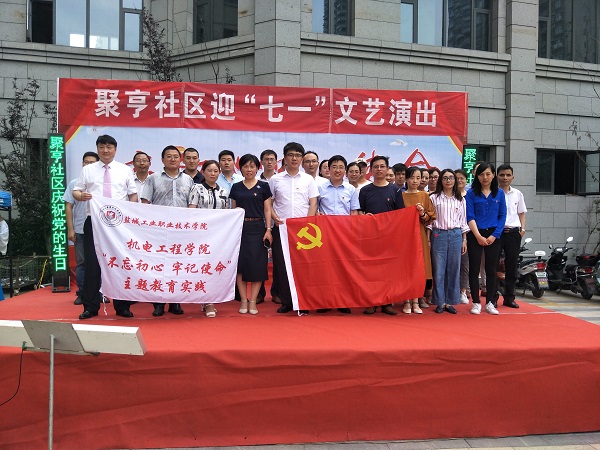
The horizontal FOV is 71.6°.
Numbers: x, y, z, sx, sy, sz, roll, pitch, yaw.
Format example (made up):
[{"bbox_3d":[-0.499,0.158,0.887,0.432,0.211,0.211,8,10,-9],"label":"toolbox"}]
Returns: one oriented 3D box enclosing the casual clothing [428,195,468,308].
[{"bbox_3d":[1.617,0.267,4.530,0.440,1.250,0.310,1,0,14],"label":"casual clothing"}]

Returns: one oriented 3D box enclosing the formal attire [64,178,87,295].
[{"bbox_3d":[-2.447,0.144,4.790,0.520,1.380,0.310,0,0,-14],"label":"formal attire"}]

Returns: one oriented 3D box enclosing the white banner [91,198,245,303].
[{"bbox_3d":[-1.290,0.240,4.080,1.480,1.050,0.200,0,0,-6],"label":"white banner"}]

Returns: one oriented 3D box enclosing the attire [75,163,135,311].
[{"bbox_3d":[-1.978,0.137,4.220,0.580,1.550,0.360,0,0,-13],"label":"attire"}]

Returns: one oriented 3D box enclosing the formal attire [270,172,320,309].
[{"bbox_3d":[-0.069,0.171,4.440,0.530,1.480,0.340,0,0,-3],"label":"formal attire"}]

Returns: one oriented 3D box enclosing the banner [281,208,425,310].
[{"bbox_3d":[0.544,0.349,4.270,1.450,1.030,0.200,0,0,-2],"label":"banner"}]

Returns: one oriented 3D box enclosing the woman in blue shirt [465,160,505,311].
[{"bbox_3d":[2.040,0.126,4.570,0.460,1.630,0.320,1,0,18],"label":"woman in blue shirt"}]

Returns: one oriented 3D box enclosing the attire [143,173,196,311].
[{"bbox_3d":[-1.366,0.167,4.320,0.540,1.490,0.320,0,0,-18],"label":"attire"}]

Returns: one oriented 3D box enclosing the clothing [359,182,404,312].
[{"bbox_3d":[0.868,0.245,4.430,0.490,1.370,0.330,0,0,3],"label":"clothing"}]

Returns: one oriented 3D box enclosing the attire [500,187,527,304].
[{"bbox_3d":[2.404,0.238,4.820,0.470,1.370,0.320,0,0,13],"label":"attire"}]

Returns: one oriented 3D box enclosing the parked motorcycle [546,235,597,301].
[{"bbox_3d":[6.080,0.950,9.350,0.650,1.240,1.720,1,0,6],"label":"parked motorcycle"}]

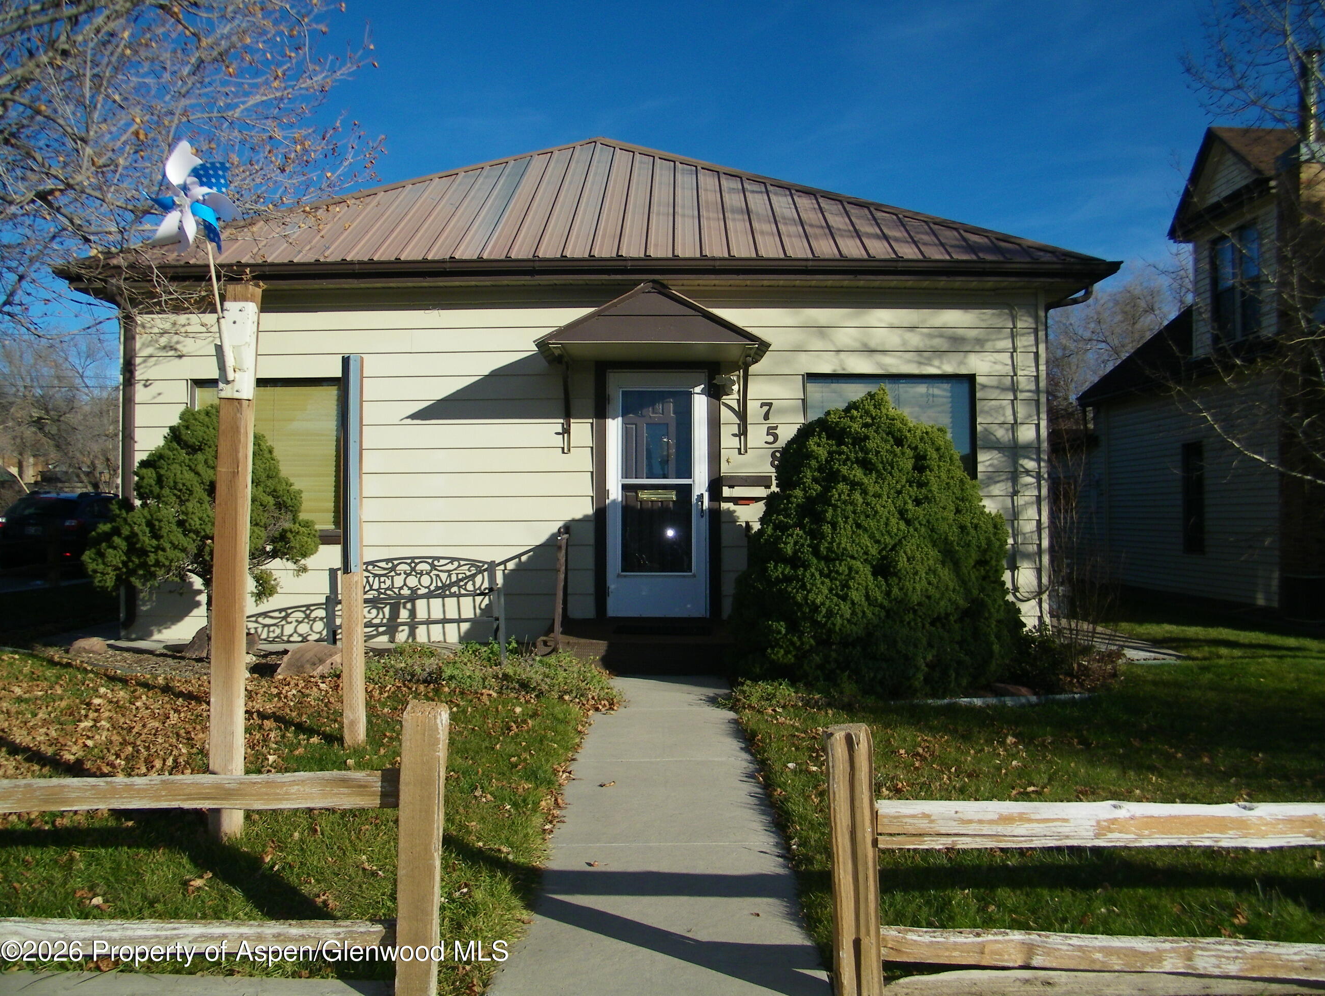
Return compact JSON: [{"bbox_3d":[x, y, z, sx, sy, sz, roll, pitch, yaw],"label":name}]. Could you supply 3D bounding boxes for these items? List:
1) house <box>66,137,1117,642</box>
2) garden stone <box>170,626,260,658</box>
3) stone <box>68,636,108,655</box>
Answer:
[{"bbox_3d":[-0.606,-1.468,13.454,8.500,5.600,9.800,0,-2,0],"label":"house"},{"bbox_3d":[-3.396,1.089,8.120,0.600,0.230,0.420,0,-2,0],"label":"garden stone"},{"bbox_3d":[-4.405,1.141,8.218,0.280,0.140,0.230,0,-2,0],"label":"stone"}]

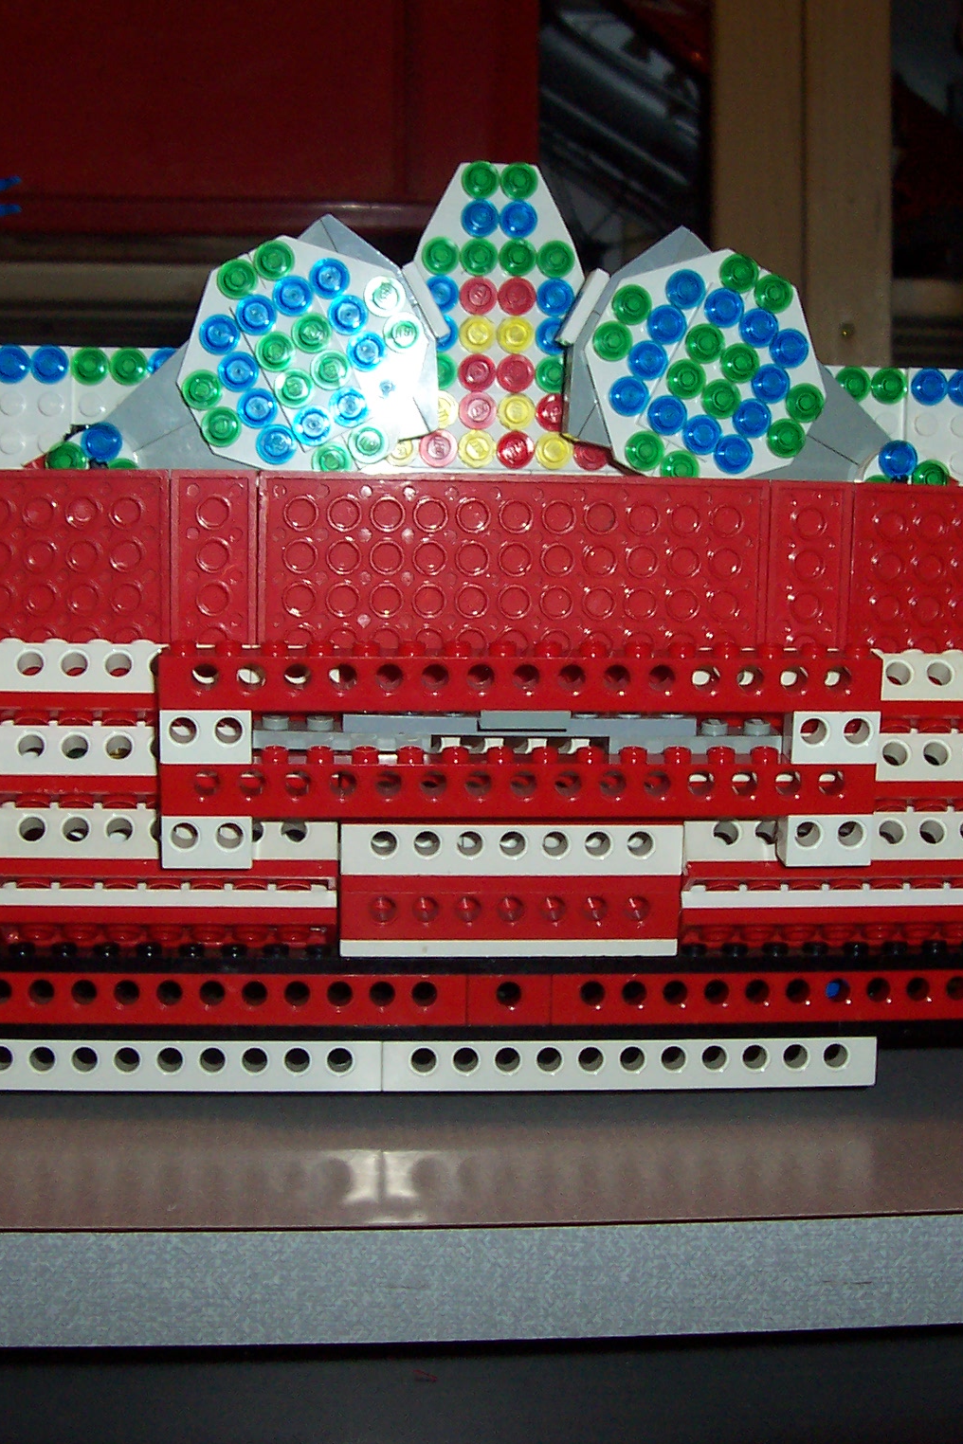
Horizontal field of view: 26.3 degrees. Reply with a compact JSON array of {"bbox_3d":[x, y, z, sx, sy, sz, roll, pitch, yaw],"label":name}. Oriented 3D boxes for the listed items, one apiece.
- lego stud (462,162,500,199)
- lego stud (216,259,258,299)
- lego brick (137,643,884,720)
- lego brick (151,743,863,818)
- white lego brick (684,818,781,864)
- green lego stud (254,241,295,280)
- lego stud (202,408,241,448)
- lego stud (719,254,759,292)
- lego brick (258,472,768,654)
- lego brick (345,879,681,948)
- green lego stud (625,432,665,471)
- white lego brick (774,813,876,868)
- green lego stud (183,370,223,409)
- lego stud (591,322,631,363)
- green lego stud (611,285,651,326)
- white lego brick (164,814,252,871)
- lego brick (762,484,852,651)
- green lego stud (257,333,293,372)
[{"bbox_3d":[0.000,-0.112,0.425,0.008,0.008,0.005,0,4,-5],"label":"lego stud"},{"bbox_3d":[-0.047,-0.086,0.399,0.008,0.008,0.005,1,7,-4],"label":"lego stud"},{"bbox_3d":[0.008,-0.008,0.365,0.128,0.011,0.008,0,14,-5],"label":"lego brick"},{"bbox_3d":[0.007,0.010,0.370,0.128,0.011,0.008,0,14,-5],"label":"lego brick"},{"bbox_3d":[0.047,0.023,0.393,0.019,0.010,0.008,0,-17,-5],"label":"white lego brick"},{"bbox_3d":[-0.040,-0.088,0.394,0.008,0.008,0.005,0,8,-5],"label":"green lego stud"},{"bbox_3d":[-0.051,-0.057,0.401,0.008,0.008,0.005,1,5,-2],"label":"lego stud"},{"bbox_3d":[0.051,-0.088,0.407,0.008,0.008,0.005,0,7,-7],"label":"lego stud"},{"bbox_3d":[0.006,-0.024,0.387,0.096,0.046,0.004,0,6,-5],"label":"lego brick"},{"bbox_3d":[0.005,0.034,0.388,0.064,0.012,0.008,0,6,-5],"label":"lego brick"},{"bbox_3d":[0.033,-0.054,0.411,0.008,0.008,0.005,0,4,-5],"label":"green lego stud"},{"bbox_3d":[0.063,0.020,0.377,0.016,0.010,0.008,0,14,-5],"label":"white lego brick"},{"bbox_3d":[-0.054,-0.065,0.402,0.008,0.008,0.005,0,9,-4],"label":"green lego stud"},{"bbox_3d":[0.026,-0.075,0.406,0.008,0.008,0.005,0,5,-6],"label":"lego stud"},{"bbox_3d":[0.030,-0.083,0.409,0.008,0.008,0.005,0,4,-5],"label":"green lego stud"},{"bbox_3d":[-0.049,0.021,0.370,0.016,0.010,0.008,0,4,-6],"label":"white lego brick"},{"bbox_3d":[0.062,-0.023,0.395,0.016,0.048,0.005,0,9,-5],"label":"lego brick"},{"bbox_3d":[-0.040,-0.071,0.397,0.008,0.008,0.005,0,8,-5],"label":"green lego stud"}]

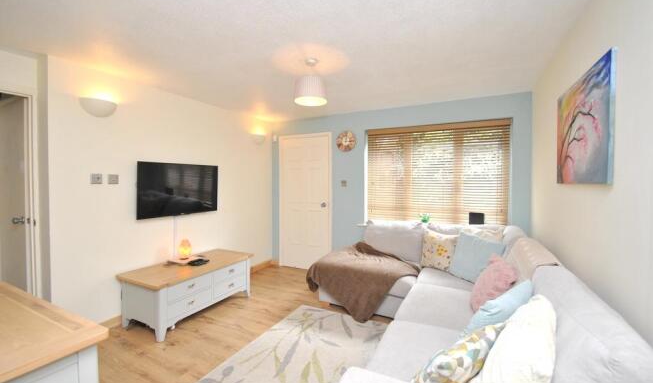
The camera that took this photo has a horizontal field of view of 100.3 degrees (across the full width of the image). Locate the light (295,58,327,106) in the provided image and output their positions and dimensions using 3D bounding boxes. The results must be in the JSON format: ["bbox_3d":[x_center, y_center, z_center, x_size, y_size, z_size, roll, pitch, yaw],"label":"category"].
[{"bbox_3d":[-0.119,-0.879,2.173,0.260,0.330,0.260,0,1,0],"label":"light"}]

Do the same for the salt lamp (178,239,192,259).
[{"bbox_3d":[-1.503,0.621,2.900,0.142,0.205,0.142,1,2,28],"label":"salt lamp"}]

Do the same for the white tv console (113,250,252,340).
[{"bbox_3d":[-1.339,0.976,2.772,0.560,0.474,1.110,1,2,27],"label":"white tv console"}]

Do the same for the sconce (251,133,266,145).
[{"bbox_3d":[-1.000,-0.761,4.103,0.125,0.140,0.268,1,2,28],"label":"sconce"}]

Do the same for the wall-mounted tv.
[{"bbox_3d":[-1.611,-0.021,3.034,0.060,0.565,0.950,1,2,28],"label":"wall-mounted tv"}]

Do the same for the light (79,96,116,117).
[{"bbox_3d":[-1.932,-0.714,2.351,0.125,0.140,0.268,1,2,28],"label":"light"}]

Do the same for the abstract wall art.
[{"bbox_3d":[1.407,-0.332,1.511,0.030,0.580,0.795,1,2,28],"label":"abstract wall art"}]

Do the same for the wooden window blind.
[{"bbox_3d":[1.267,-0.206,3.343,1.650,1.220,0.140,1,2,28],"label":"wooden window blind"}]

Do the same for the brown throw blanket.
[{"bbox_3d":[0.458,0.930,2.947,1.080,0.540,0.880,1,2,28],"label":"brown throw blanket"}]

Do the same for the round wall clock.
[{"bbox_3d":[0.278,-0.688,3.759,0.295,0.295,0.040,1,2,28],"label":"round wall clock"}]

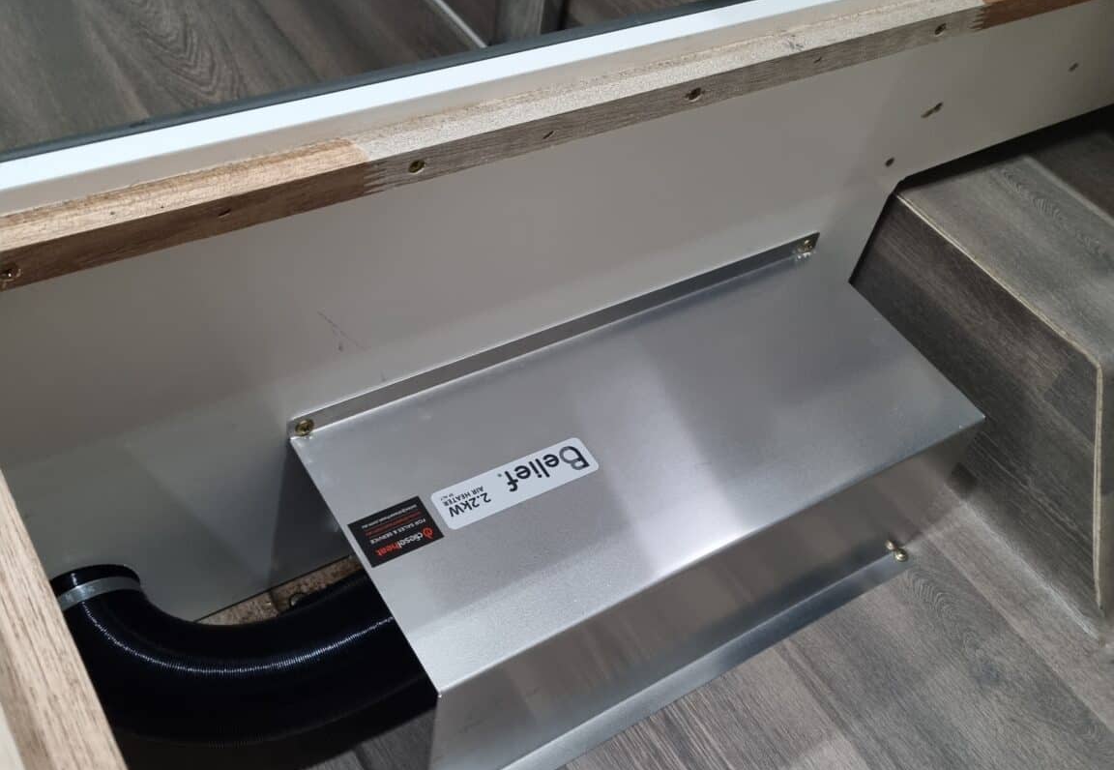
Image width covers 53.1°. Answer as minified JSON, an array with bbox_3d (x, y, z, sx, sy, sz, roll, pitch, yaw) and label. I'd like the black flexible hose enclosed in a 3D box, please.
[{"bbox_3d":[-0.184,0.153,0.631,0.189,0.080,0.141,-21,54,-27],"label":"black flexible hose"}]

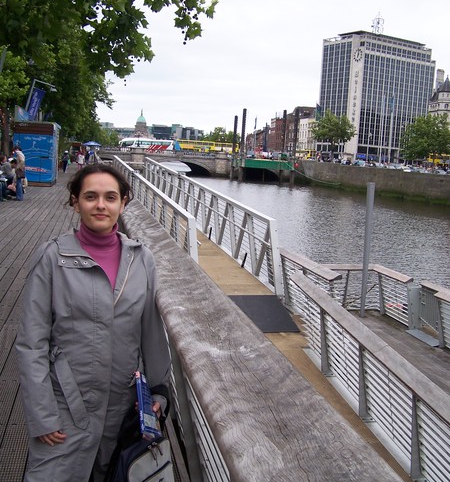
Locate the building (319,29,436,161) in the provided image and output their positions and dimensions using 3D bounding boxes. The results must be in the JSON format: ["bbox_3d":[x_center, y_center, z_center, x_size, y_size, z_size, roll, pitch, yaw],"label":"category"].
[{"bbox_3d":[52.471,-46.774,228.412,36.000,43.000,18.300,-2,8,-32],"label":"building"}]

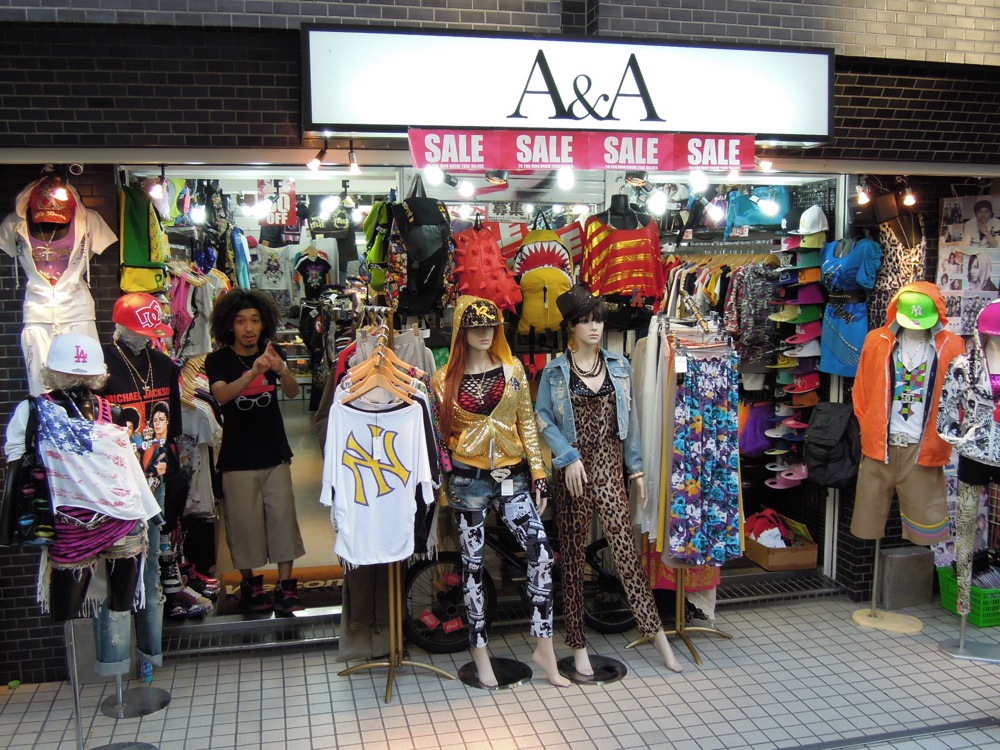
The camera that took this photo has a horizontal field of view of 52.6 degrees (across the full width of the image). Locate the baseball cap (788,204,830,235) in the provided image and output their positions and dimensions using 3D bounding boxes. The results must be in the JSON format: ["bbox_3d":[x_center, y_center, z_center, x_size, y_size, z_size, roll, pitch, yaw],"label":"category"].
[{"bbox_3d":[1.759,-0.881,5.765,0.240,0.160,0.170,-4,9,-27],"label":"baseball cap"}]

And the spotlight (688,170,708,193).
[{"bbox_3d":[1.035,-1.024,5.271,0.100,0.160,0.100,-2,8,-13],"label":"spotlight"}]

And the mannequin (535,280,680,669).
[{"bbox_3d":[0.505,0.495,4.863,0.620,1.854,0.380,-2,8,-14],"label":"mannequin"}]

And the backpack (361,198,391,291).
[{"bbox_3d":[-0.580,-0.629,4.909,0.170,0.430,0.270,-3,8,-20],"label":"backpack"}]

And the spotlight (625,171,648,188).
[{"bbox_3d":[0.671,-0.974,4.901,0.103,0.115,0.103,6,-19,39],"label":"spotlight"}]

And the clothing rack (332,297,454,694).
[{"bbox_3d":[-0.491,0.562,4.680,0.580,1.785,0.640,1,8,7],"label":"clothing rack"}]

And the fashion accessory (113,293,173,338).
[{"bbox_3d":[-1.508,-0.252,4.283,0.260,0.140,0.185,23,18,28],"label":"fashion accessory"}]

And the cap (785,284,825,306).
[{"bbox_3d":[1.757,-0.459,5.835,0.240,0.120,0.170,-7,10,-27],"label":"cap"}]

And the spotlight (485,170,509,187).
[{"bbox_3d":[-0.005,-0.948,4.744,0.103,0.115,0.103,7,-20,42],"label":"spotlight"}]

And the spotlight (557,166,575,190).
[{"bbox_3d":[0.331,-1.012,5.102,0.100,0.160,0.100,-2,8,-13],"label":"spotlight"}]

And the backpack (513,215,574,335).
[{"bbox_3d":[0.227,-0.507,5.210,0.310,0.570,0.190,-1,8,-7],"label":"backpack"}]

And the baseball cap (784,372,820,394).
[{"bbox_3d":[1.796,0.050,5.983,0.240,0.120,0.180,-10,11,-26],"label":"baseball cap"}]

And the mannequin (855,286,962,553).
[{"bbox_3d":[2.104,0.194,5.222,0.540,1.330,0.350,3,8,25],"label":"mannequin"}]

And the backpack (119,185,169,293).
[{"bbox_3d":[-1.672,-0.640,4.775,0.210,0.490,0.270,0,7,2],"label":"backpack"}]

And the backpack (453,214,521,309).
[{"bbox_3d":[-0.069,-0.551,5.136,0.330,0.450,0.210,-11,9,-8],"label":"backpack"}]

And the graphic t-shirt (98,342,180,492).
[{"bbox_3d":[-1.547,0.171,4.268,0.430,0.630,0.260,-5,9,-30],"label":"graphic t-shirt"}]

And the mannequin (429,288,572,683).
[{"bbox_3d":[0.001,0.544,4.701,0.560,1.808,0.400,-3,8,-15],"label":"mannequin"}]

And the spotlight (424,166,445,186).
[{"bbox_3d":[-0.292,-0.895,4.512,0.080,0.080,0.120,-1,42,-3],"label":"spotlight"}]

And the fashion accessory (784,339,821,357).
[{"bbox_3d":[1.780,-0.159,5.941,0.250,0.120,0.175,-2,8,-13],"label":"fashion accessory"}]

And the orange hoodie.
[{"bbox_3d":[2.143,-0.008,5.303,0.570,0.970,0.340,3,9,22],"label":"orange hoodie"}]

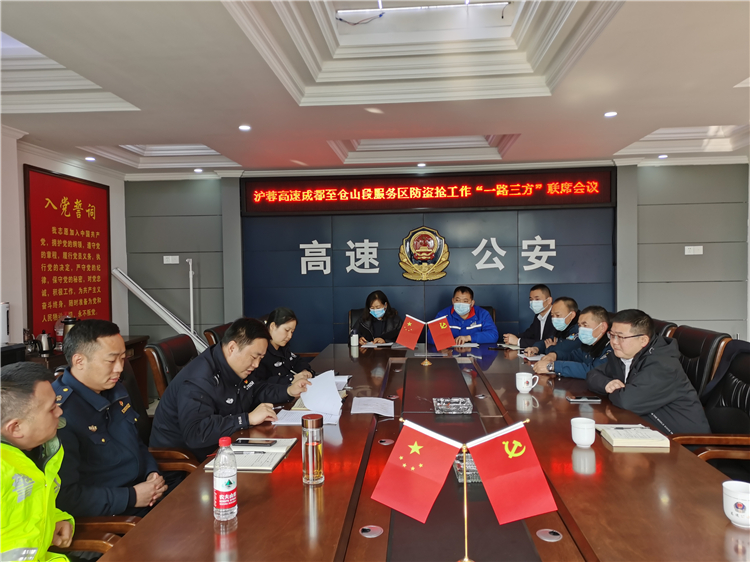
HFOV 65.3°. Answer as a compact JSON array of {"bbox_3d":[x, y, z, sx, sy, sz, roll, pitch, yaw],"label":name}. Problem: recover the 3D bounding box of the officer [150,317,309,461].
[{"bbox_3d":[-0.657,0.770,2.694,0.740,1.200,0.560,0,2,25],"label":"officer"}]

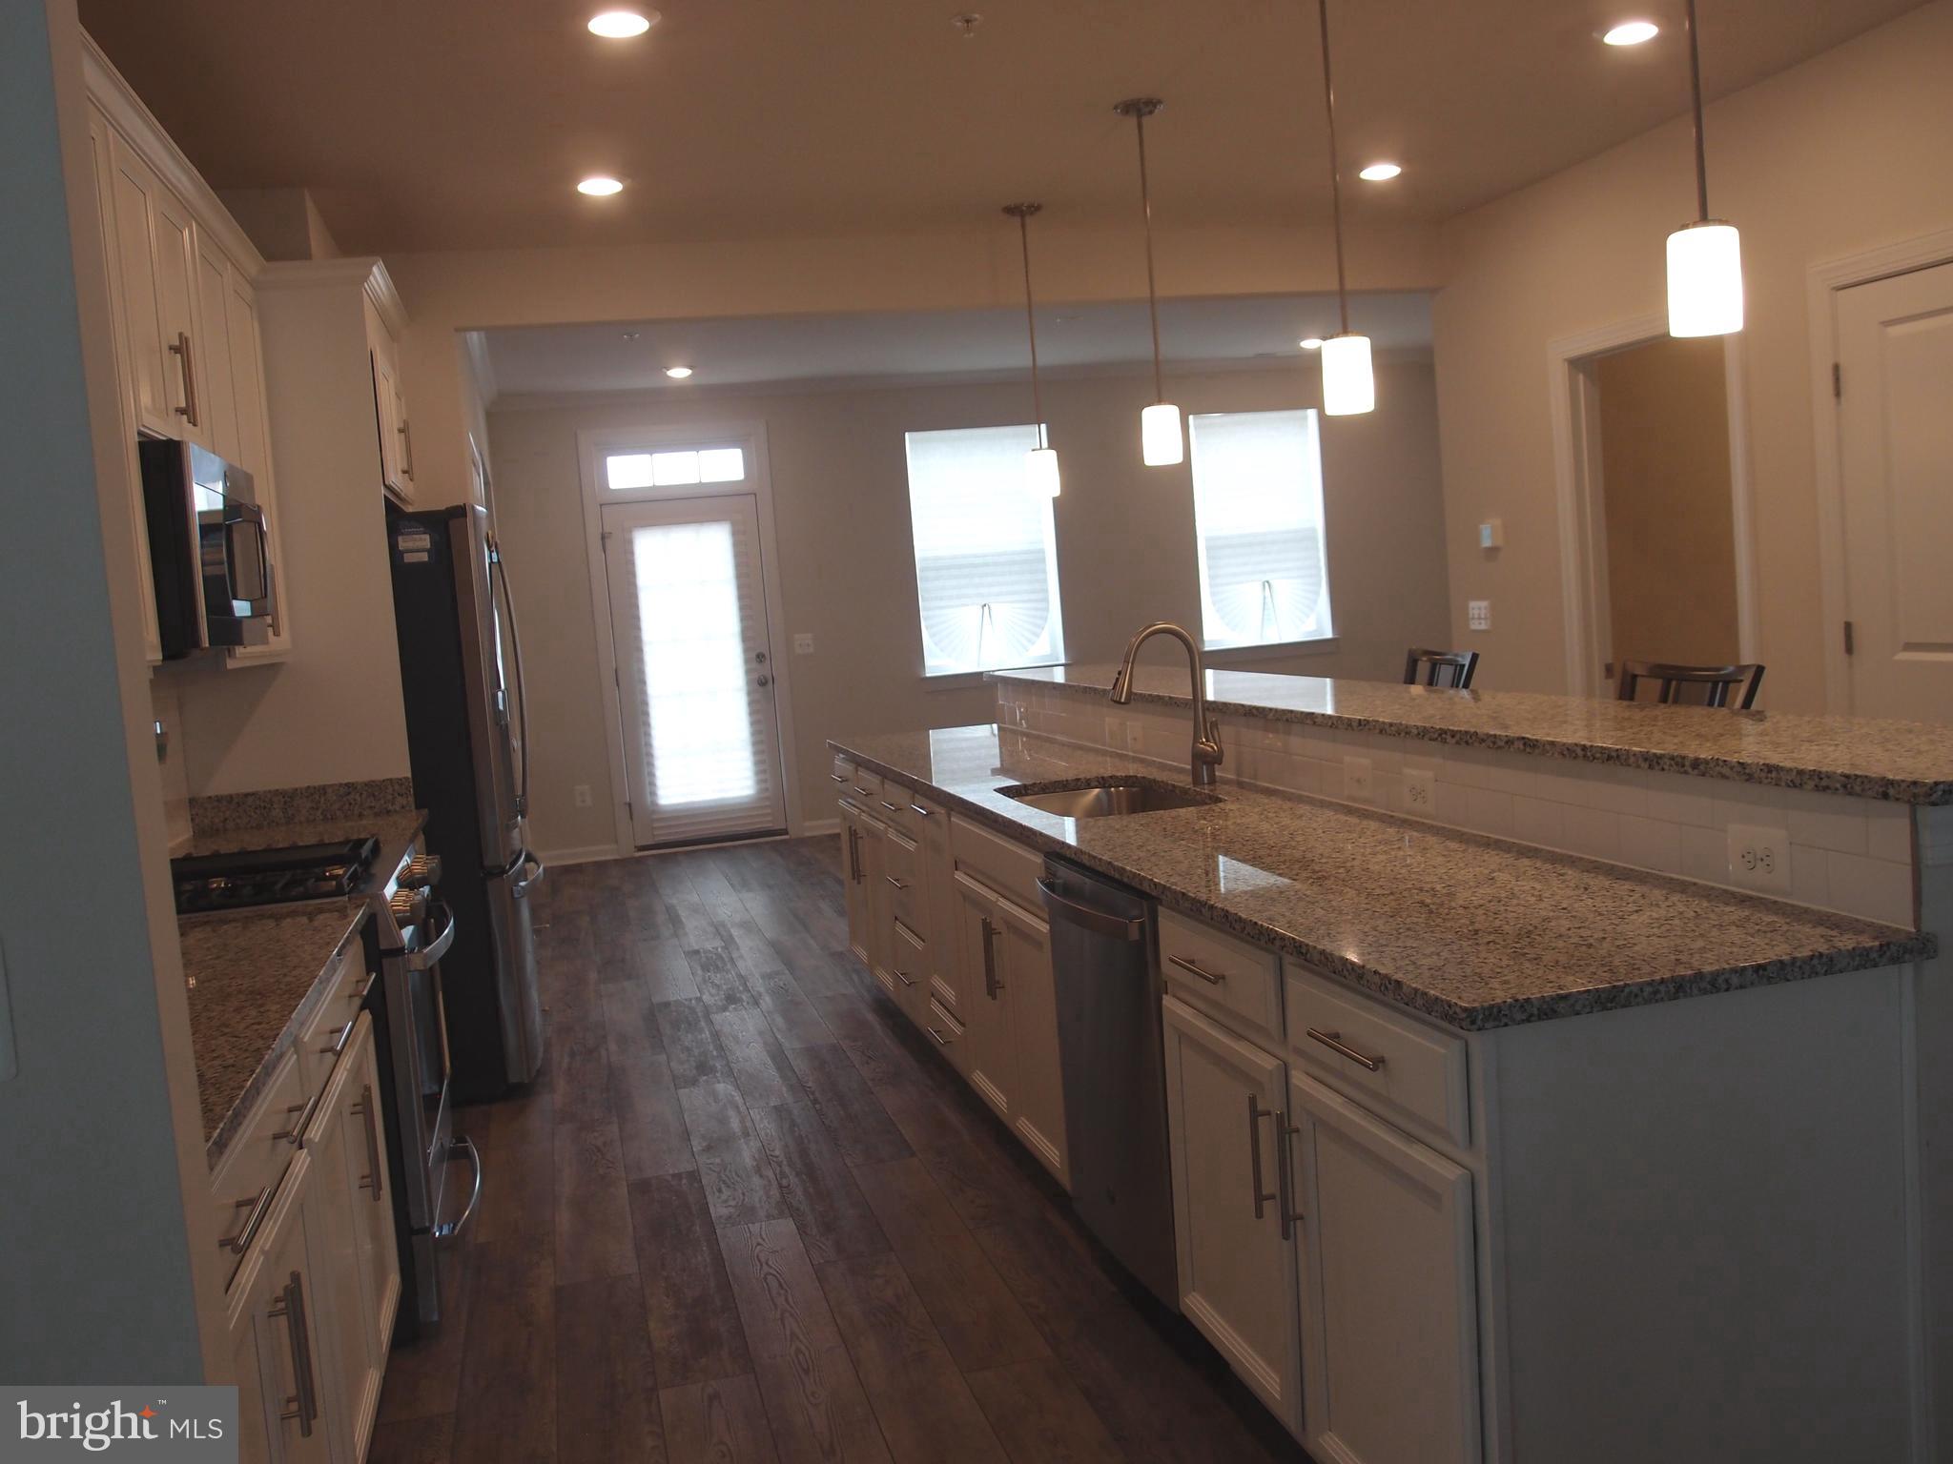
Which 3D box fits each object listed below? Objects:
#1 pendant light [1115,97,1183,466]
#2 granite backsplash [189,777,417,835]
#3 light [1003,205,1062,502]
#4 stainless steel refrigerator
[{"bbox_3d":[0.495,-1.258,4.782,0.132,0.995,0.132,-6,5,-14],"label":"pendant light"},{"bbox_3d":[-1.935,0.211,4.884,0.596,0.104,0.025,-6,5,-14],"label":"granite backsplash"},{"bbox_3d":[0.198,-1.330,5.941,0.132,1.000,0.132,-5,5,0],"label":"light"},{"bbox_3d":[-1.872,0.233,5.405,0.884,1.775,0.910,-6,5,-14],"label":"stainless steel refrigerator"}]

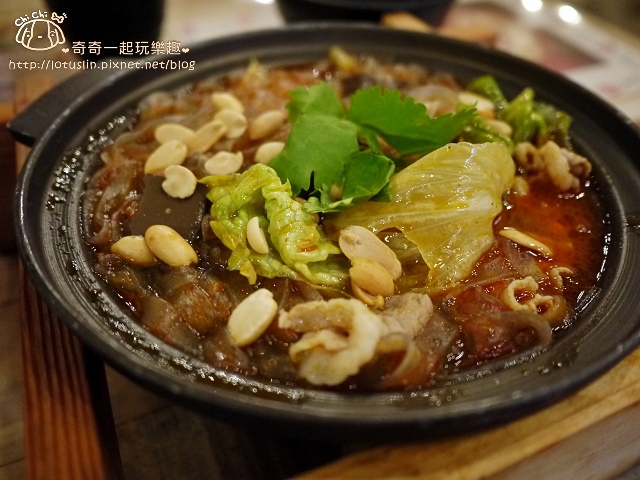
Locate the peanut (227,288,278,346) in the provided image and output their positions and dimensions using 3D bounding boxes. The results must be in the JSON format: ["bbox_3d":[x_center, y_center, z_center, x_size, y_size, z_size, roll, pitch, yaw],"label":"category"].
[{"bbox_3d":[-0.016,0.018,0.124,0.010,0.006,0.017,19,49,14],"label":"peanut"}]

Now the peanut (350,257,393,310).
[{"bbox_3d":[0.011,0.009,0.114,0.008,0.009,0.013,-20,47,-22],"label":"peanut"}]

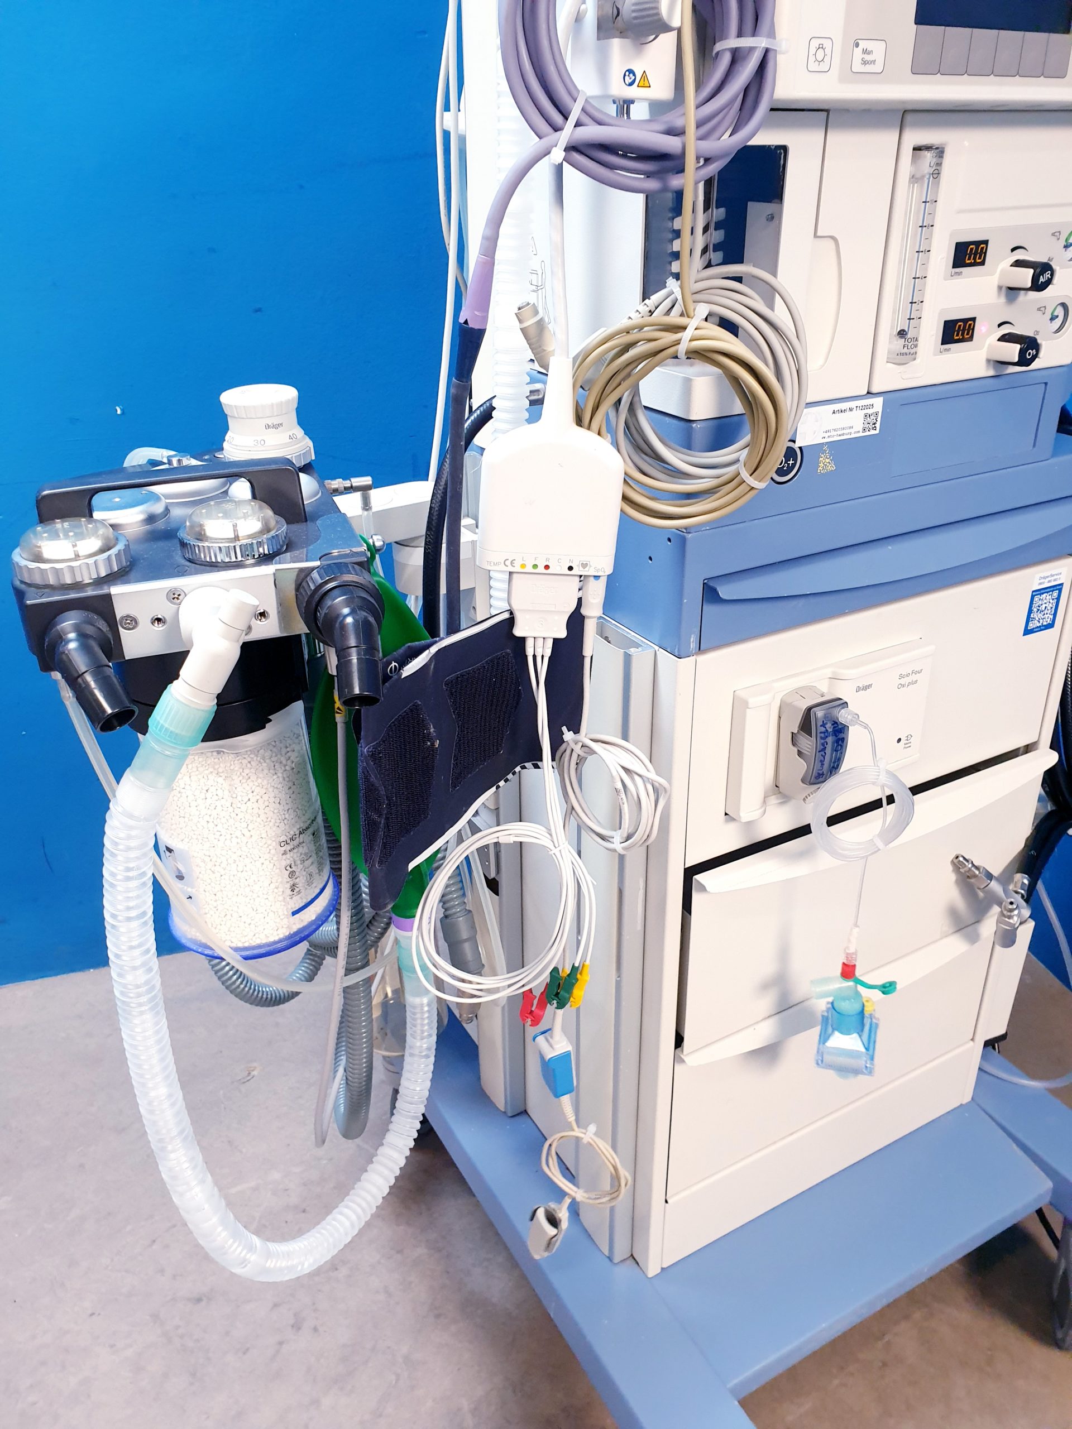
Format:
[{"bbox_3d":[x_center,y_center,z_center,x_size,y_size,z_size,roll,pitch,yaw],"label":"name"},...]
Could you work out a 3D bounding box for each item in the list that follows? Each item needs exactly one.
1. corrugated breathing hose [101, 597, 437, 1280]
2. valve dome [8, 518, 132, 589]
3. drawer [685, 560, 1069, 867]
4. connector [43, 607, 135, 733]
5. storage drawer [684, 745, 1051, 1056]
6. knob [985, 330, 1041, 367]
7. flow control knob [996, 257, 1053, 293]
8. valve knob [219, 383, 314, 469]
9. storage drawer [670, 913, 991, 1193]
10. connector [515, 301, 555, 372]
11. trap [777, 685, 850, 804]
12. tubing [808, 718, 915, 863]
[{"bbox_3d":[-0.137,0.157,0.729,0.080,0.566,0.335,8,27,17],"label":"corrugated breathing hose"},{"bbox_3d":[-0.241,-0.088,0.555,0.057,0.026,0.057,-11,28,-20],"label":"valve dome"},{"bbox_3d":[0.194,-0.067,0.944,0.384,0.166,0.320,-15,29,-26],"label":"drawer"},{"bbox_3d":[-0.212,-0.018,0.511,0.041,0.049,0.061,-18,31,-30],"label":"connector"},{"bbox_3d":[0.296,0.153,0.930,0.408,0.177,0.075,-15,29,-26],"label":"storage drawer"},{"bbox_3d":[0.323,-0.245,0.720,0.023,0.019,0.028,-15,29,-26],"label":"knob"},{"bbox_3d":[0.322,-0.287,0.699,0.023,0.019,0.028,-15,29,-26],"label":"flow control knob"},{"bbox_3d":[-0.193,-0.205,0.765,0.060,0.052,0.060,-11,28,-20],"label":"valve knob"},{"bbox_3d":[0.203,0.244,1.090,0.383,0.169,0.330,-15,29,-26],"label":"storage drawer"},{"bbox_3d":[0.000,-0.233,0.665,0.015,0.048,0.015,-27,22,-19],"label":"connector"},{"bbox_3d":[0.194,0.019,0.755,0.037,0.068,0.032,-15,29,-26],"label":"trap"},{"bbox_3d":[0.228,0.054,0.745,0.068,0.102,0.028,-4,26,-6],"label":"tubing"}]

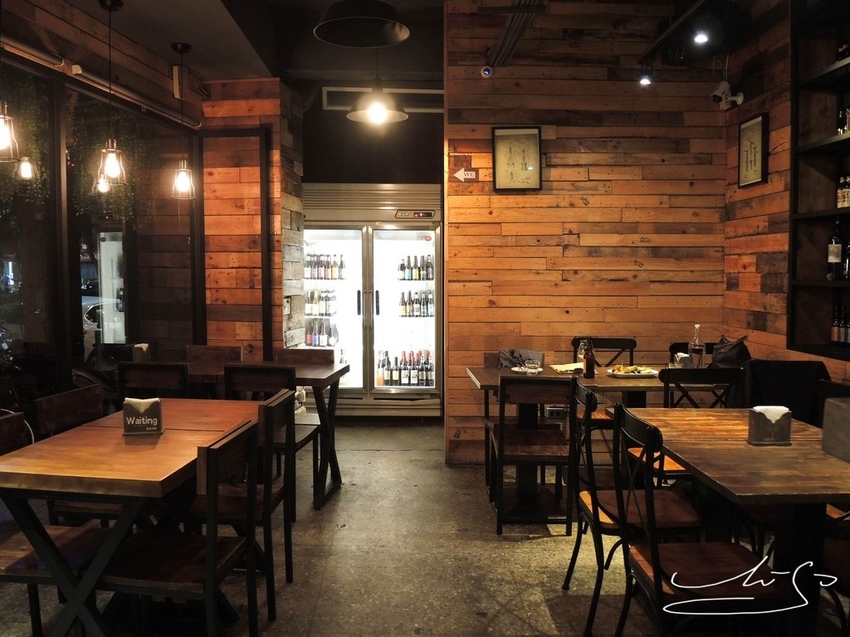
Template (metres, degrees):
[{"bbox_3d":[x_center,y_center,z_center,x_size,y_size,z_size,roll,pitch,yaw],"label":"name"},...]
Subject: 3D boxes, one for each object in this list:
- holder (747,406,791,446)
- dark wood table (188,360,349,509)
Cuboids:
[{"bbox_3d":[1.165,0.360,2.333,0.138,0.124,0.078,0,4,-2],"label":"holder"},{"bbox_3d":[-1.171,0.689,4.244,1.300,0.750,0.592,0,4,7],"label":"dark wood table"}]

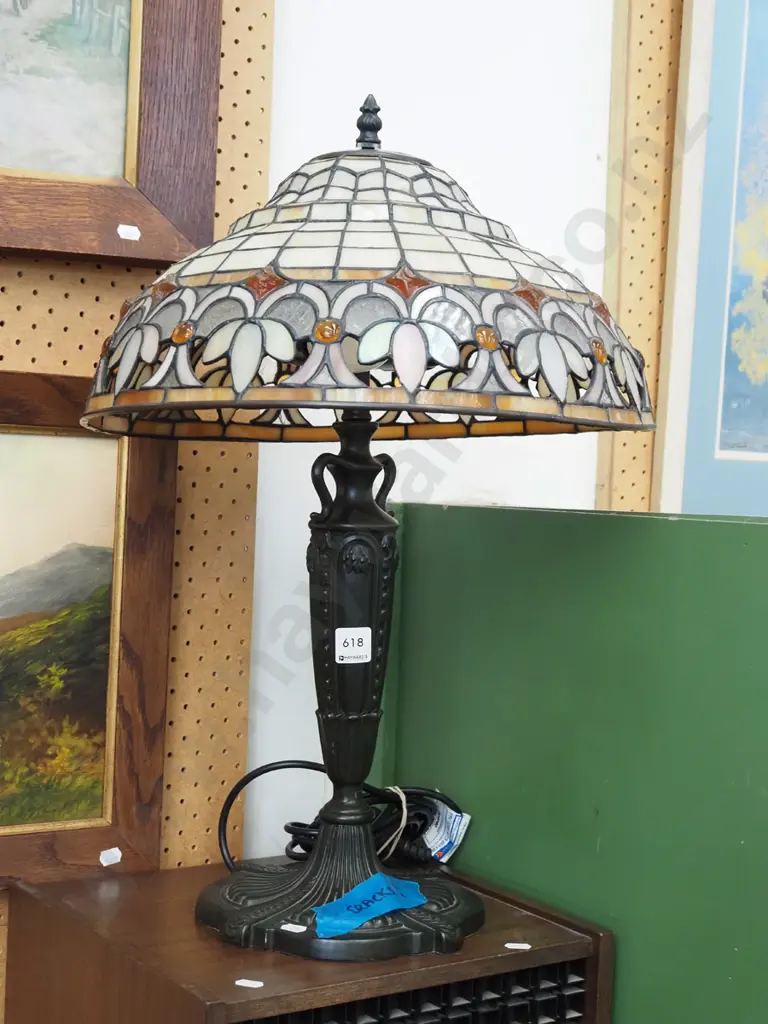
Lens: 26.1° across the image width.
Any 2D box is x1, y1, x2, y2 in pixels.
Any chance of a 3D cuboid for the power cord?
[{"bbox_3d":[-0.034,0.245,1.335,0.199,0.101,0.121,2,1,-1],"label":"power cord"}]

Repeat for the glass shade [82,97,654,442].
[{"bbox_3d":[-0.011,-0.181,1.197,0.411,0.239,0.411,2,1,-1],"label":"glass shade"}]

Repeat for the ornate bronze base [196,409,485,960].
[{"bbox_3d":[-0.026,0.108,1.198,0.207,0.378,0.207,2,1,-1],"label":"ornate bronze base"}]

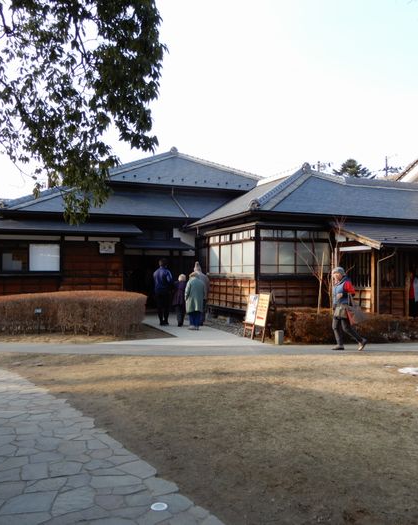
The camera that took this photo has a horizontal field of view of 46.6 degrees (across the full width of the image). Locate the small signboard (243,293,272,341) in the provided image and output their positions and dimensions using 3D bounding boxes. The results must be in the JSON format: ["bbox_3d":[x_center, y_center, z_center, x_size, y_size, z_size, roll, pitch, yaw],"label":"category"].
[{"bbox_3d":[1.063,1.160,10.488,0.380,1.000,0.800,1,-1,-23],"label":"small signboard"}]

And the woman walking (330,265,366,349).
[{"bbox_3d":[2.635,0.873,9.133,0.620,1.550,0.460,1,-1,-13],"label":"woman walking"}]

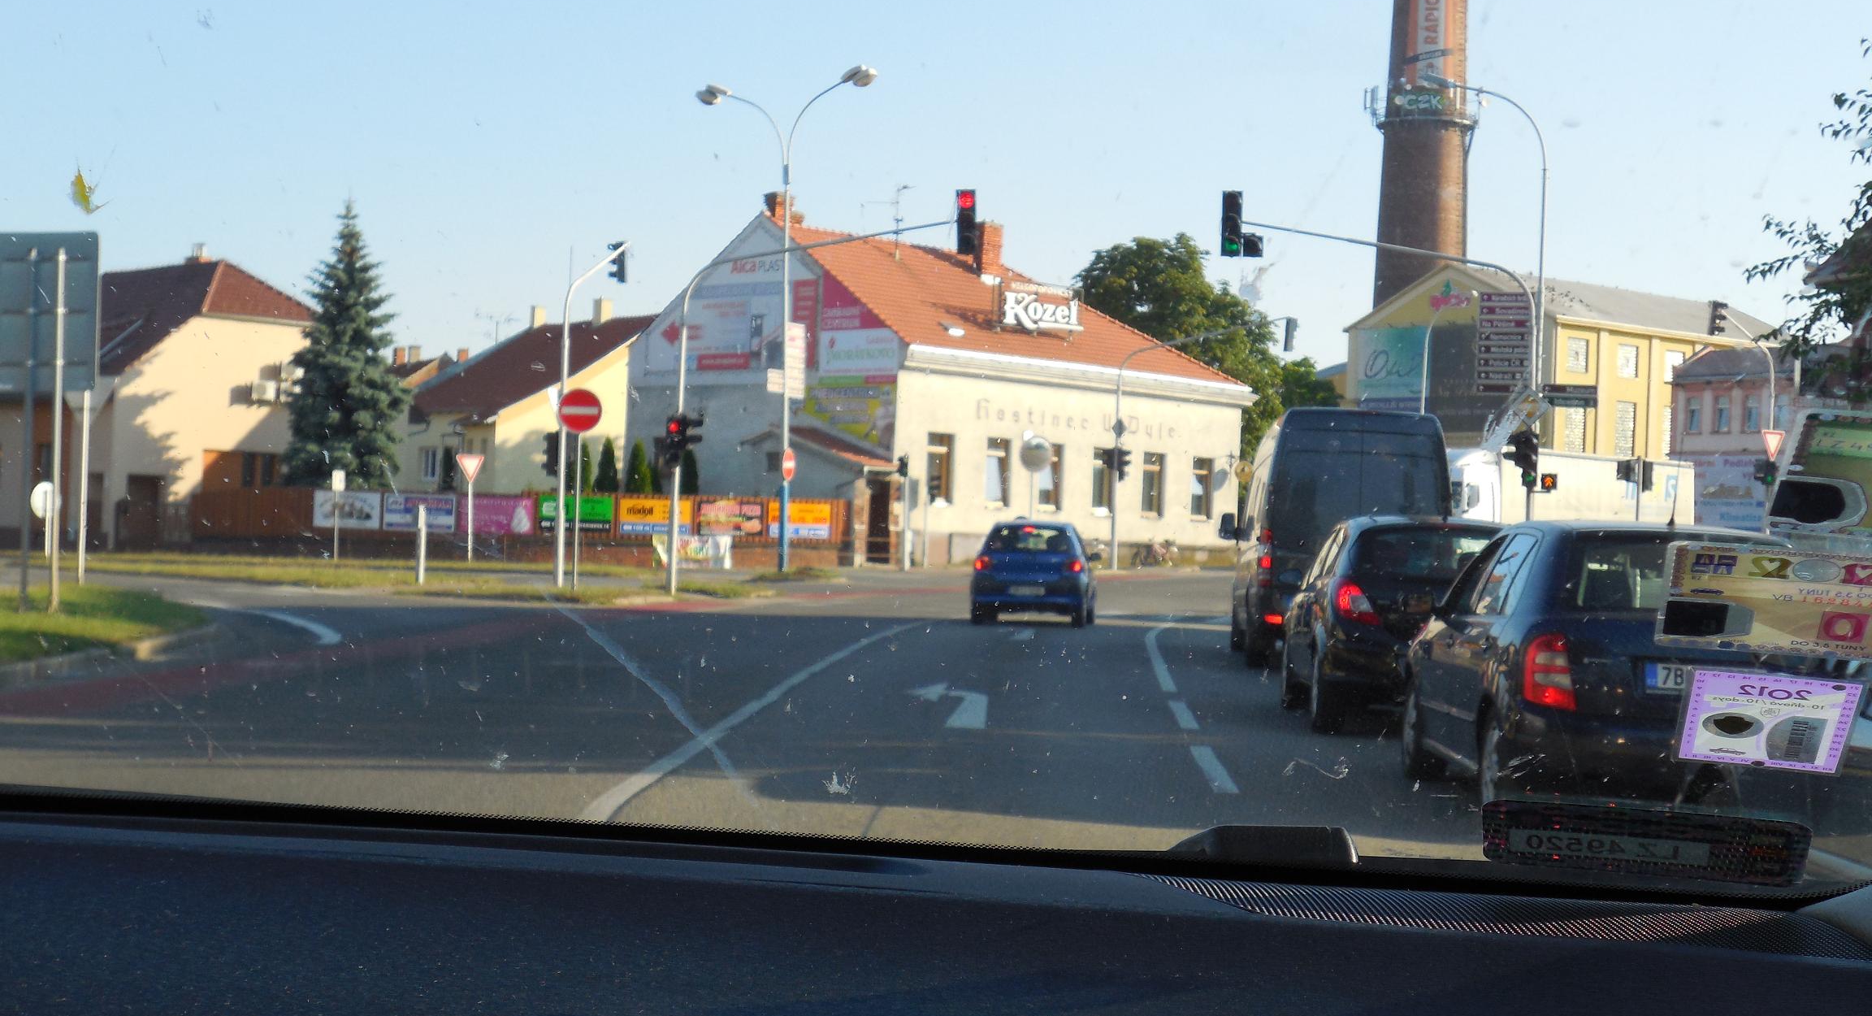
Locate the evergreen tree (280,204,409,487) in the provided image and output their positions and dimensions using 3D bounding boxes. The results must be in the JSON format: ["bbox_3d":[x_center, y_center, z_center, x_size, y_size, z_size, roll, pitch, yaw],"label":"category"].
[{"bbox_3d":[-14.260,-3.200,64.563,3.200,8.435,3.200,2,-1,0],"label":"evergreen tree"}]

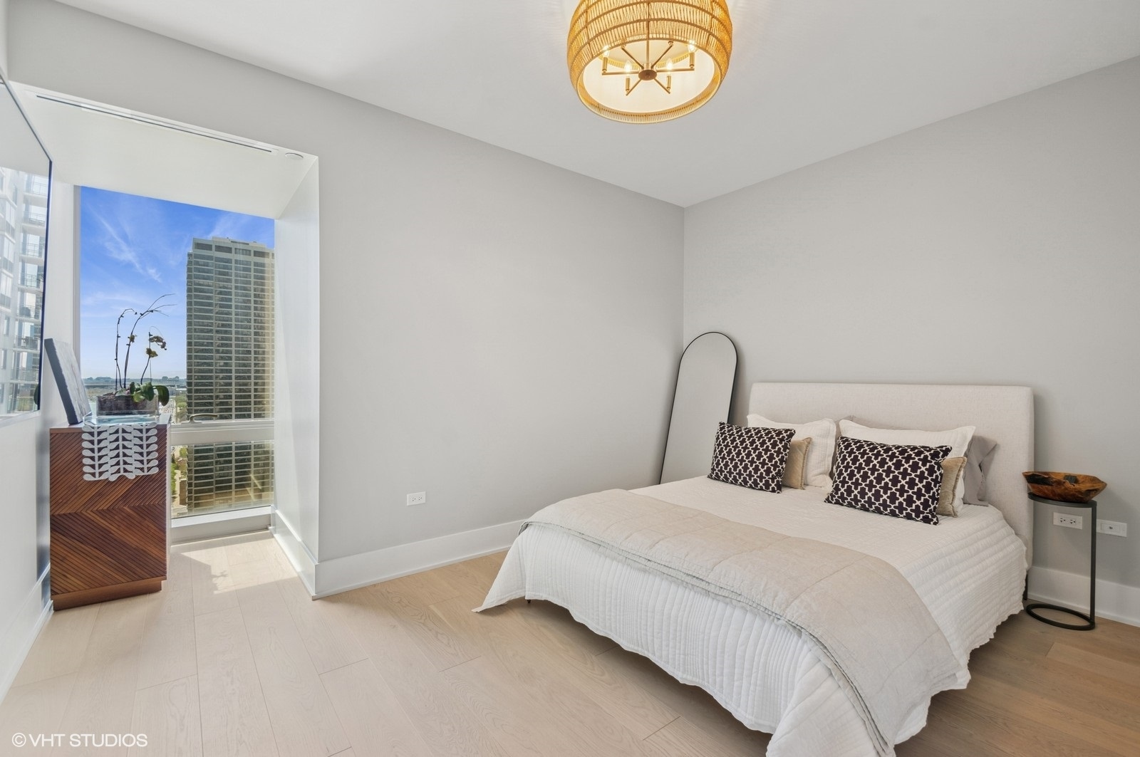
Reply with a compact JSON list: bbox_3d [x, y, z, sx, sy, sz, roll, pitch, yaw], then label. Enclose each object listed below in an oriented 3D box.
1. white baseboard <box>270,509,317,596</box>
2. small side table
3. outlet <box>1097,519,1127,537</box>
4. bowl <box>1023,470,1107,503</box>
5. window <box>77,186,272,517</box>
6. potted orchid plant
[{"bbox_3d":[-1.859,1.095,3.148,0.025,0.187,1.478,0,1,-40],"label":"white baseboard"},{"bbox_3d":[2.461,0.899,2.378,0.250,0.610,0.250,0,1,-39],"label":"small side table"},{"bbox_3d":[2.707,0.750,2.379,0.010,0.071,0.114,0,1,-39],"label":"outlet"},{"bbox_3d":[2.462,0.544,2.376,0.270,0.100,0.290,0,1,-39],"label":"bowl"},{"bbox_3d":[-2.767,-0.128,3.421,1.102,2.270,0.090,0,0,-36],"label":"window"},{"bbox_3d":[-2.617,-0.127,2.869,0.330,0.750,0.240,0,1,-38],"label":"potted orchid plant"}]

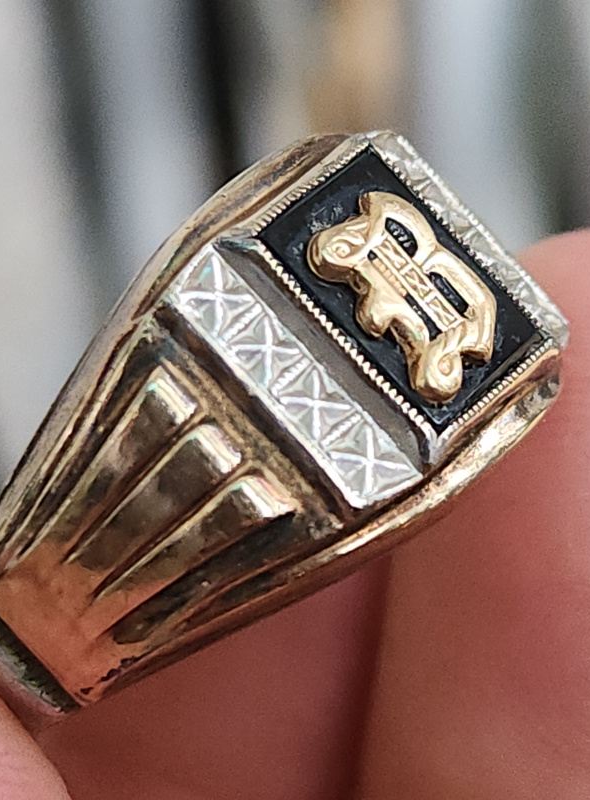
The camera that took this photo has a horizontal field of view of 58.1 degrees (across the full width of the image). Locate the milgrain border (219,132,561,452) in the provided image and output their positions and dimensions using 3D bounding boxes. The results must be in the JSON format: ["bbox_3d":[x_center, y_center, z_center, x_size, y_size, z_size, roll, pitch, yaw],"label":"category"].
[{"bbox_3d":[0.005,-0.005,0.025,0.011,0.002,0.013,-41,86,-25],"label":"milgrain border"}]

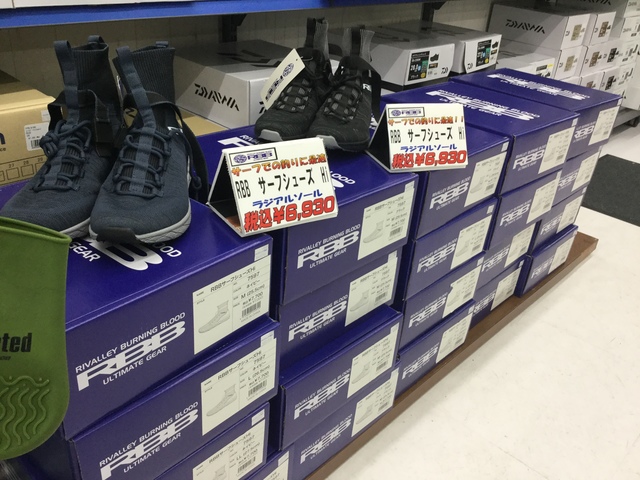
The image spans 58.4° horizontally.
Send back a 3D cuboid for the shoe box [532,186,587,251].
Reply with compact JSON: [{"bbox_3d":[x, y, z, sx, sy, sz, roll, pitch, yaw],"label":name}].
[{"bbox_3d":[0.538,-0.127,1.650,0.333,0.121,0.270,29,37,36],"label":"shoe box"}]

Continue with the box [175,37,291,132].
[{"bbox_3d":[-0.153,-0.371,1.354,0.293,0.116,0.322,-23,39,-40],"label":"box"}]

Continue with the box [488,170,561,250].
[{"bbox_3d":[0.335,-0.136,1.346,0.270,0.121,0.333,-22,39,-40],"label":"box"}]

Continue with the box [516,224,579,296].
[{"bbox_3d":[0.542,-0.008,1.741,0.285,0.128,0.340,-23,39,-39],"label":"box"}]

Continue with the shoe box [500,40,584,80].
[{"bbox_3d":[0.870,-0.752,2.333,0.208,0.113,0.302,-23,39,-40],"label":"shoe box"}]

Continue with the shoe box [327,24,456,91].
[{"bbox_3d":[0.195,-0.540,1.684,0.228,0.110,0.299,-23,39,-40],"label":"shoe box"}]

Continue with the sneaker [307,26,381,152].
[{"bbox_3d":[0.064,-0.308,1.111,0.111,0.174,0.285,10,30,10],"label":"sneaker"}]

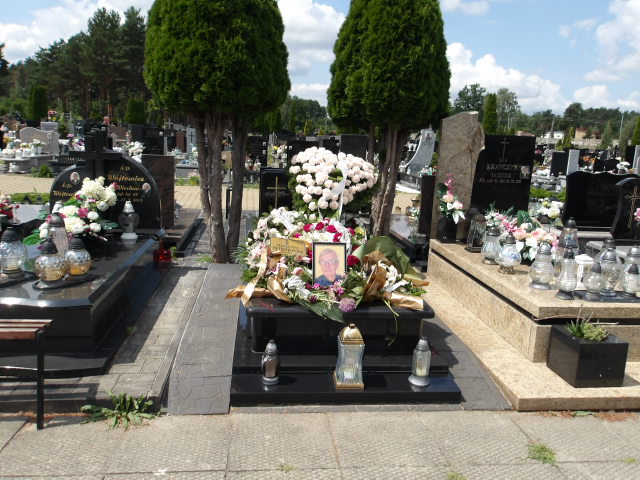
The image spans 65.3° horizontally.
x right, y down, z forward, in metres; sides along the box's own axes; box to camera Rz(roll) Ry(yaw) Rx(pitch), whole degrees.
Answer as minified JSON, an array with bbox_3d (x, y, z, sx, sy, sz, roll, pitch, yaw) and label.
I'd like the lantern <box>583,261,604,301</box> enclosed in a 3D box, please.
[{"bbox_3d":[1.856,0.269,3.370,0.137,0.250,0.137,1,12,-8],"label":"lantern"}]

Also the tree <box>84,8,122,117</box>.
[{"bbox_3d":[-25.154,-19.577,58.000,4.300,14.000,4.300,1,12,-6],"label":"tree"}]

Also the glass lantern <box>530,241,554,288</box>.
[{"bbox_3d":[1.621,0.179,3.628,0.180,0.330,0.180,2,12,-8],"label":"glass lantern"}]

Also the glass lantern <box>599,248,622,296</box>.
[{"bbox_3d":[1.954,0.212,3.361,0.145,0.318,0.145,1,12,-6],"label":"glass lantern"}]

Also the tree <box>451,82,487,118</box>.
[{"bbox_3d":[27.135,-22.657,89.993,6.500,11.600,6.500,1,12,-8],"label":"tree"}]

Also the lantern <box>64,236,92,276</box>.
[{"bbox_3d":[-1.574,0.113,3.227,0.180,0.265,0.180,2,12,-8],"label":"lantern"}]

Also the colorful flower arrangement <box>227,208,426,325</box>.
[{"bbox_3d":[0.001,0.122,3.440,1.220,0.560,1.050,1,12,-8],"label":"colorful flower arrangement"}]

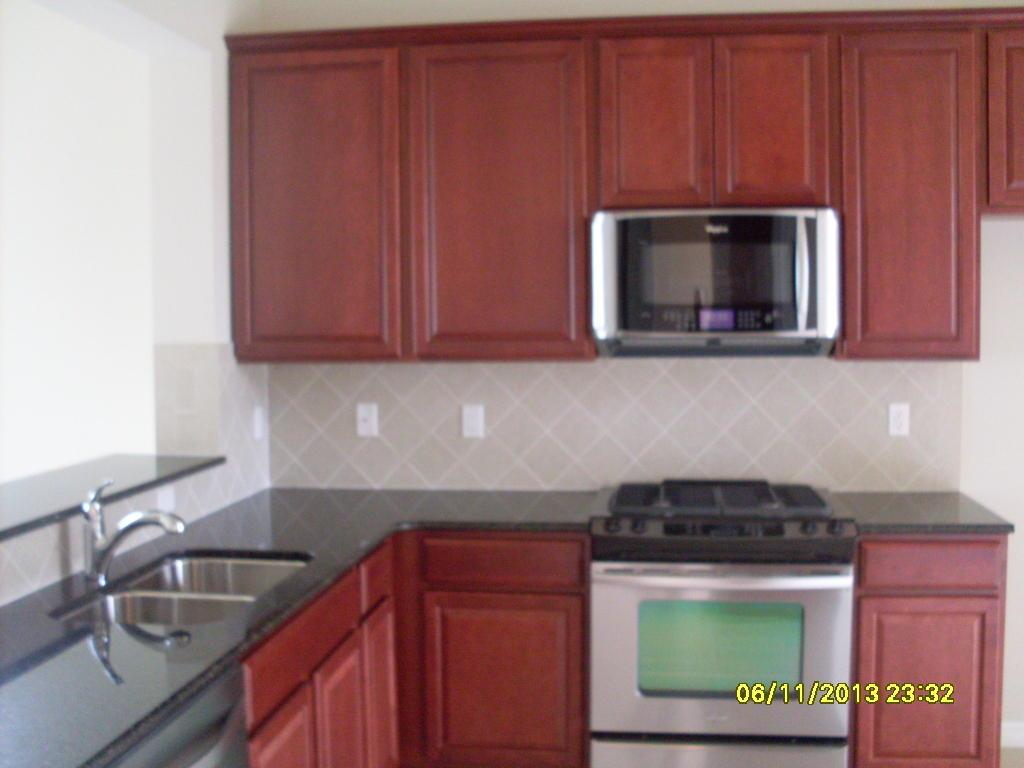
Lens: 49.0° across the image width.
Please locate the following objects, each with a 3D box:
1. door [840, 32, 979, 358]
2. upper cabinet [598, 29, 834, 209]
[{"bbox_3d":[1.233,-0.585,3.496,0.411,1.002,0.022,0,3,6],"label":"door"},{"bbox_3d":[0.652,-0.828,3.687,0.751,0.558,0.326,0,3,7],"label":"upper cabinet"}]

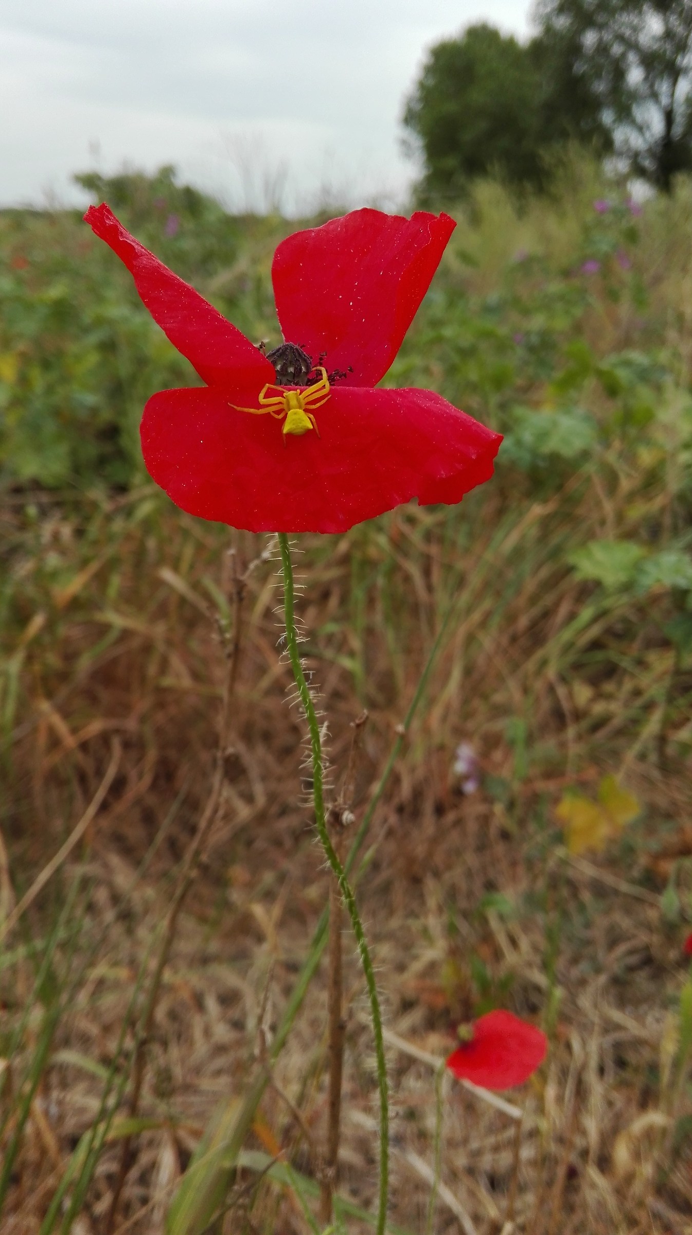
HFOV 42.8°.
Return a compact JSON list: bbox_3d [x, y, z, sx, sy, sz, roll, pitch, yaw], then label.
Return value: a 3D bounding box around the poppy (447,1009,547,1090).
[{"bbox_3d":[0.088,0.255,0.520,0.058,0.034,0.050,0,25,0],"label":"poppy"}]

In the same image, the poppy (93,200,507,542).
[{"bbox_3d":[-0.011,-0.050,0.176,0.080,0.056,0.056,0,25,0],"label":"poppy"}]

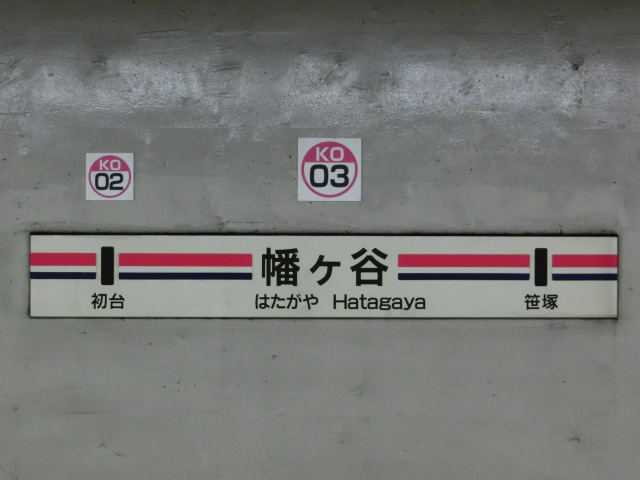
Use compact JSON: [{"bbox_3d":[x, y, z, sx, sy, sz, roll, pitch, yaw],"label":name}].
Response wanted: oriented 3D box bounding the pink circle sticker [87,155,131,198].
[{"bbox_3d":[-0.856,-0.259,5.287,0.180,0.180,0.004,0,0,-2],"label":"pink circle sticker"}]

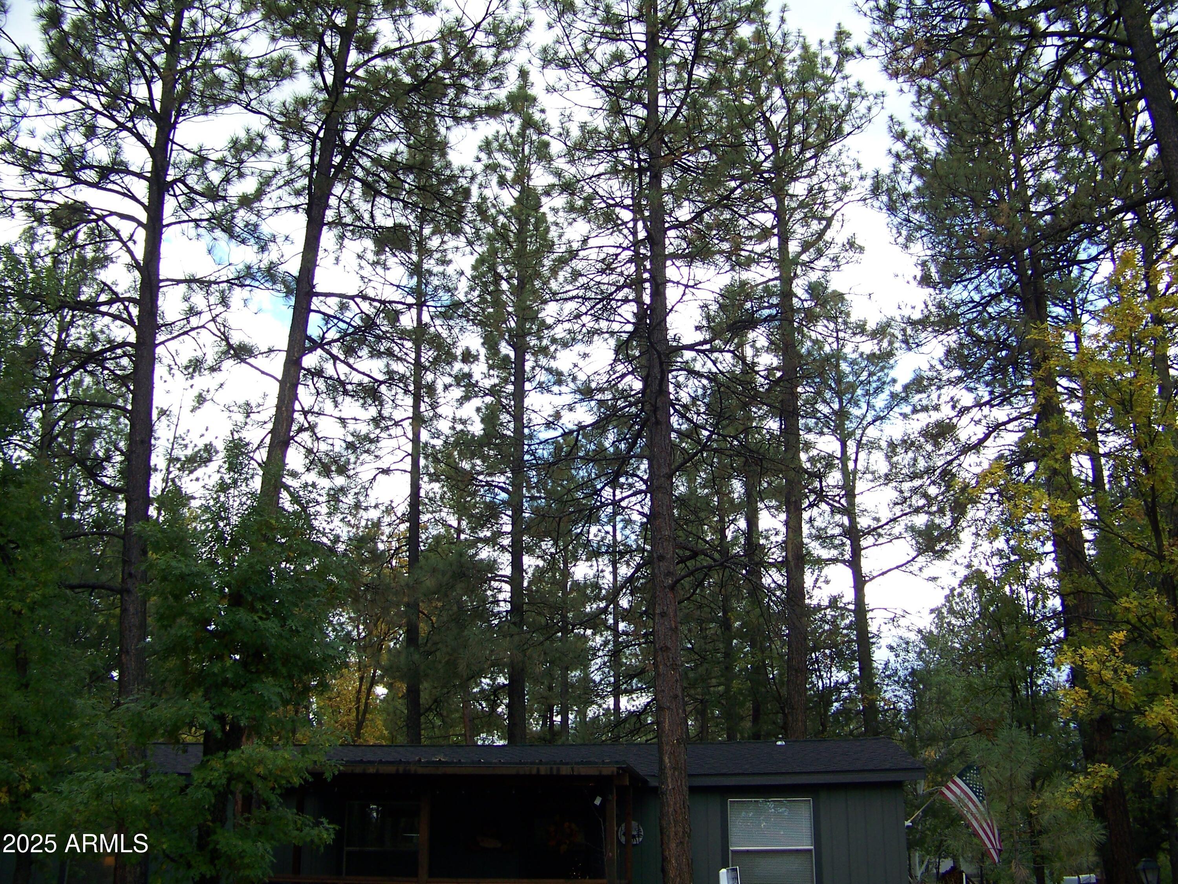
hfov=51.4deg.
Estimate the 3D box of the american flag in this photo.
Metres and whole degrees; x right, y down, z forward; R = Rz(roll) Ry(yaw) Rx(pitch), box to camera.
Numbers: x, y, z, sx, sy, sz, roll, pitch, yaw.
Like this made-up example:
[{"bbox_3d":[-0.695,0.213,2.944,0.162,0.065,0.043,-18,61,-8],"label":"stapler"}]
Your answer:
[{"bbox_3d":[4.597,4.497,14.800,0.800,1.150,0.300,0,-20,0],"label":"american flag"}]

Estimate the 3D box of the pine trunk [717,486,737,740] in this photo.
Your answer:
[{"bbox_3d":[3.998,7.270,34.555,0.380,12.760,0.360,0,-20,0],"label":"pine trunk"}]

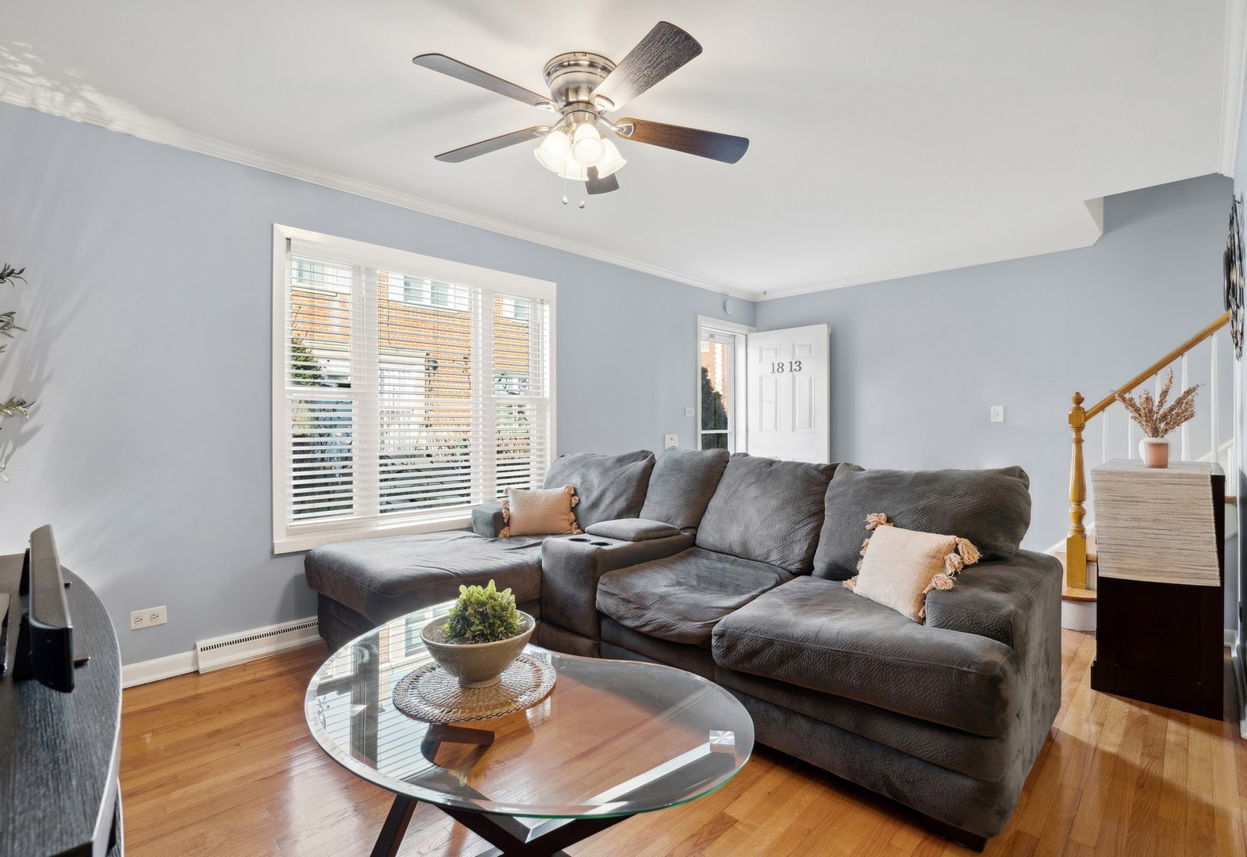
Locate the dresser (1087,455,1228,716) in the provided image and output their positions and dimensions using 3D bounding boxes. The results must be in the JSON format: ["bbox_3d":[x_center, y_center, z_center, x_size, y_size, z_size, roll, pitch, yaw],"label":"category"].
[{"bbox_3d":[2.444,0.634,2.602,0.935,0.923,0.386,-1,1,-45],"label":"dresser"}]

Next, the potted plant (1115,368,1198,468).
[{"bbox_3d":[2.480,-0.053,2.661,0.290,0.450,0.260,0,0,43],"label":"potted plant"}]

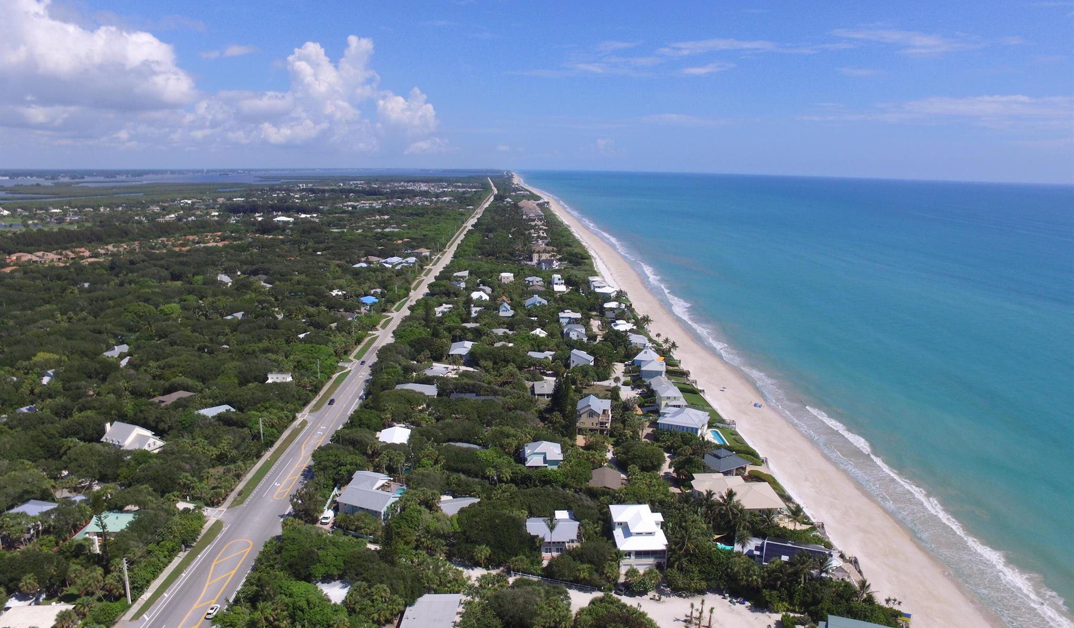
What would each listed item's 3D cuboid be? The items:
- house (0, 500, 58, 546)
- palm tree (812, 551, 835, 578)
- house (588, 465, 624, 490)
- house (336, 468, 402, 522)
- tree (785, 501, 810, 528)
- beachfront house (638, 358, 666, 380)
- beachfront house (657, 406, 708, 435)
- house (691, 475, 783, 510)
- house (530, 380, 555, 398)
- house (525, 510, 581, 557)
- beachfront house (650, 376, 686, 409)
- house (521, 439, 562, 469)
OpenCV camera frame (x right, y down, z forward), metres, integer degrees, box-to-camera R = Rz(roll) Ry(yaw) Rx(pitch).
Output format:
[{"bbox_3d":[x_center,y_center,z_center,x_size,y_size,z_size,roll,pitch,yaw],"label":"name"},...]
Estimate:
[{"bbox_3d":[-142.930,57.220,174.410,12.500,7.800,9.500,4,14,13],"label":"house"},{"bbox_3d":[77.647,69.092,169.481,4.800,7.400,4.800,1,13,0],"label":"palm tree"},{"bbox_3d":[23.791,58.355,215.468,11.400,5.600,14.500,1,13,1],"label":"house"},{"bbox_3d":[-49.830,55.930,189.590,17.500,6.200,16.500,5,14,18],"label":"house"},{"bbox_3d":[79.242,61.674,189.363,6.800,7.600,6.800,0,13,-1],"label":"tree"},{"bbox_3d":[60.049,29.057,327.453,13.000,7.500,12.500,0,13,-4],"label":"beachfront house"},{"bbox_3d":[62.145,44.774,262.557,18.000,6.600,16.800,6,14,21],"label":"beachfront house"},{"bbox_3d":[67.570,60.167,210.614,27.200,5.500,23.500,1,13,3],"label":"house"},{"bbox_3d":[3.929,37.525,304.889,10.700,4.300,15.000,1,13,0],"label":"house"},{"bbox_3d":[4.440,60.310,170.890,14.700,8.000,10.600,0,13,-2],"label":"house"},{"bbox_3d":[62.779,37.949,295.288,13.000,9.500,21.500,1,13,2],"label":"beachfront house"},{"bbox_3d":[2.561,53.198,230.758,13.800,8.000,12.500,1,13,1],"label":"house"}]

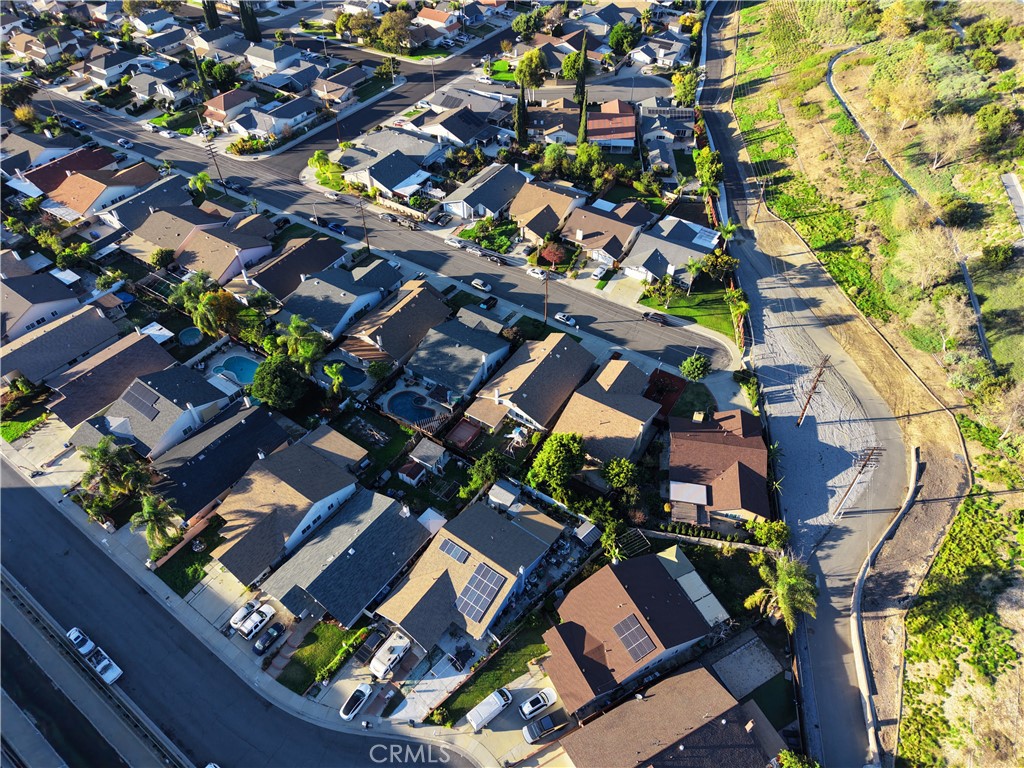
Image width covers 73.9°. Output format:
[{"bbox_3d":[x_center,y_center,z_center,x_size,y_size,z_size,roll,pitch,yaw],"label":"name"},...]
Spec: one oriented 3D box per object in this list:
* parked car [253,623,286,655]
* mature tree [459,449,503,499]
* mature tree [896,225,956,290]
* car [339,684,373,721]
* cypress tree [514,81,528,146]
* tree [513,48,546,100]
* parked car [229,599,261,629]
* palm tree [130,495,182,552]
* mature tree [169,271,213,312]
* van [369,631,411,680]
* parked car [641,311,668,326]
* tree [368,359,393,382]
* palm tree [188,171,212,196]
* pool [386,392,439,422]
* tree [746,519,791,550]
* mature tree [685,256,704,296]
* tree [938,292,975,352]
[{"bbox_3d":[-32.906,34.692,92.553,1.820,1.450,4.700,24,51,23],"label":"parked car"},{"bbox_3d":[-4.880,14.387,107.530,6.700,7.600,6.400,-1,46,0],"label":"mature tree"},{"bbox_3d":[82.020,-24.140,135.140,10.700,13.000,10.700,0,44,0],"label":"mature tree"},{"bbox_3d":[-19.851,40.477,86.579,1.870,1.450,4.720,24,50,22],"label":"car"},{"bbox_3d":[2.473,-74.055,186.966,3.900,18.000,3.700,-1,46,0],"label":"cypress tree"},{"bbox_3d":[5.913,-98.765,218.127,9.500,17.000,9.500,-1,44,0],"label":"tree"},{"bbox_3d":[-36.310,31.240,92.660,1.800,1.580,4.400,27,51,25],"label":"parked car"},{"bbox_3d":[-52.000,21.600,99.600,6.700,7.200,6.700,-1,43,0],"label":"palm tree"},{"bbox_3d":[-66.407,-18.967,140.689,8.300,9.000,8.100,-1,46,0],"label":"mature tree"},{"bbox_3d":[-16.390,36.530,91.600,2.300,2.600,5.500,23,48,23],"label":"van"},{"bbox_3d":[29.740,-13.956,142.414,4.800,1.750,1.930,24,50,23],"label":"parked car"},{"bbox_3d":[-24.060,-2.220,124.670,4.500,4.400,4.500,0,44,0],"label":"tree"},{"bbox_3d":[-81.453,-51.929,178.833,6.000,6.800,6.000,-1,44,0],"label":"palm tree"},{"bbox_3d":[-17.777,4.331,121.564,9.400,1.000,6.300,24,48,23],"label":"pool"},{"bbox_3d":[37.633,22.687,100.111,5.800,5.200,5.200,-1,46,0],"label":"tree"},{"bbox_3d":[37.720,-21.980,141.360,3.800,9.200,3.800,0,44,0],"label":"mature tree"},{"bbox_3d":[85.130,-11.397,132.166,7.800,11.500,7.800,-1,44,0],"label":"tree"}]

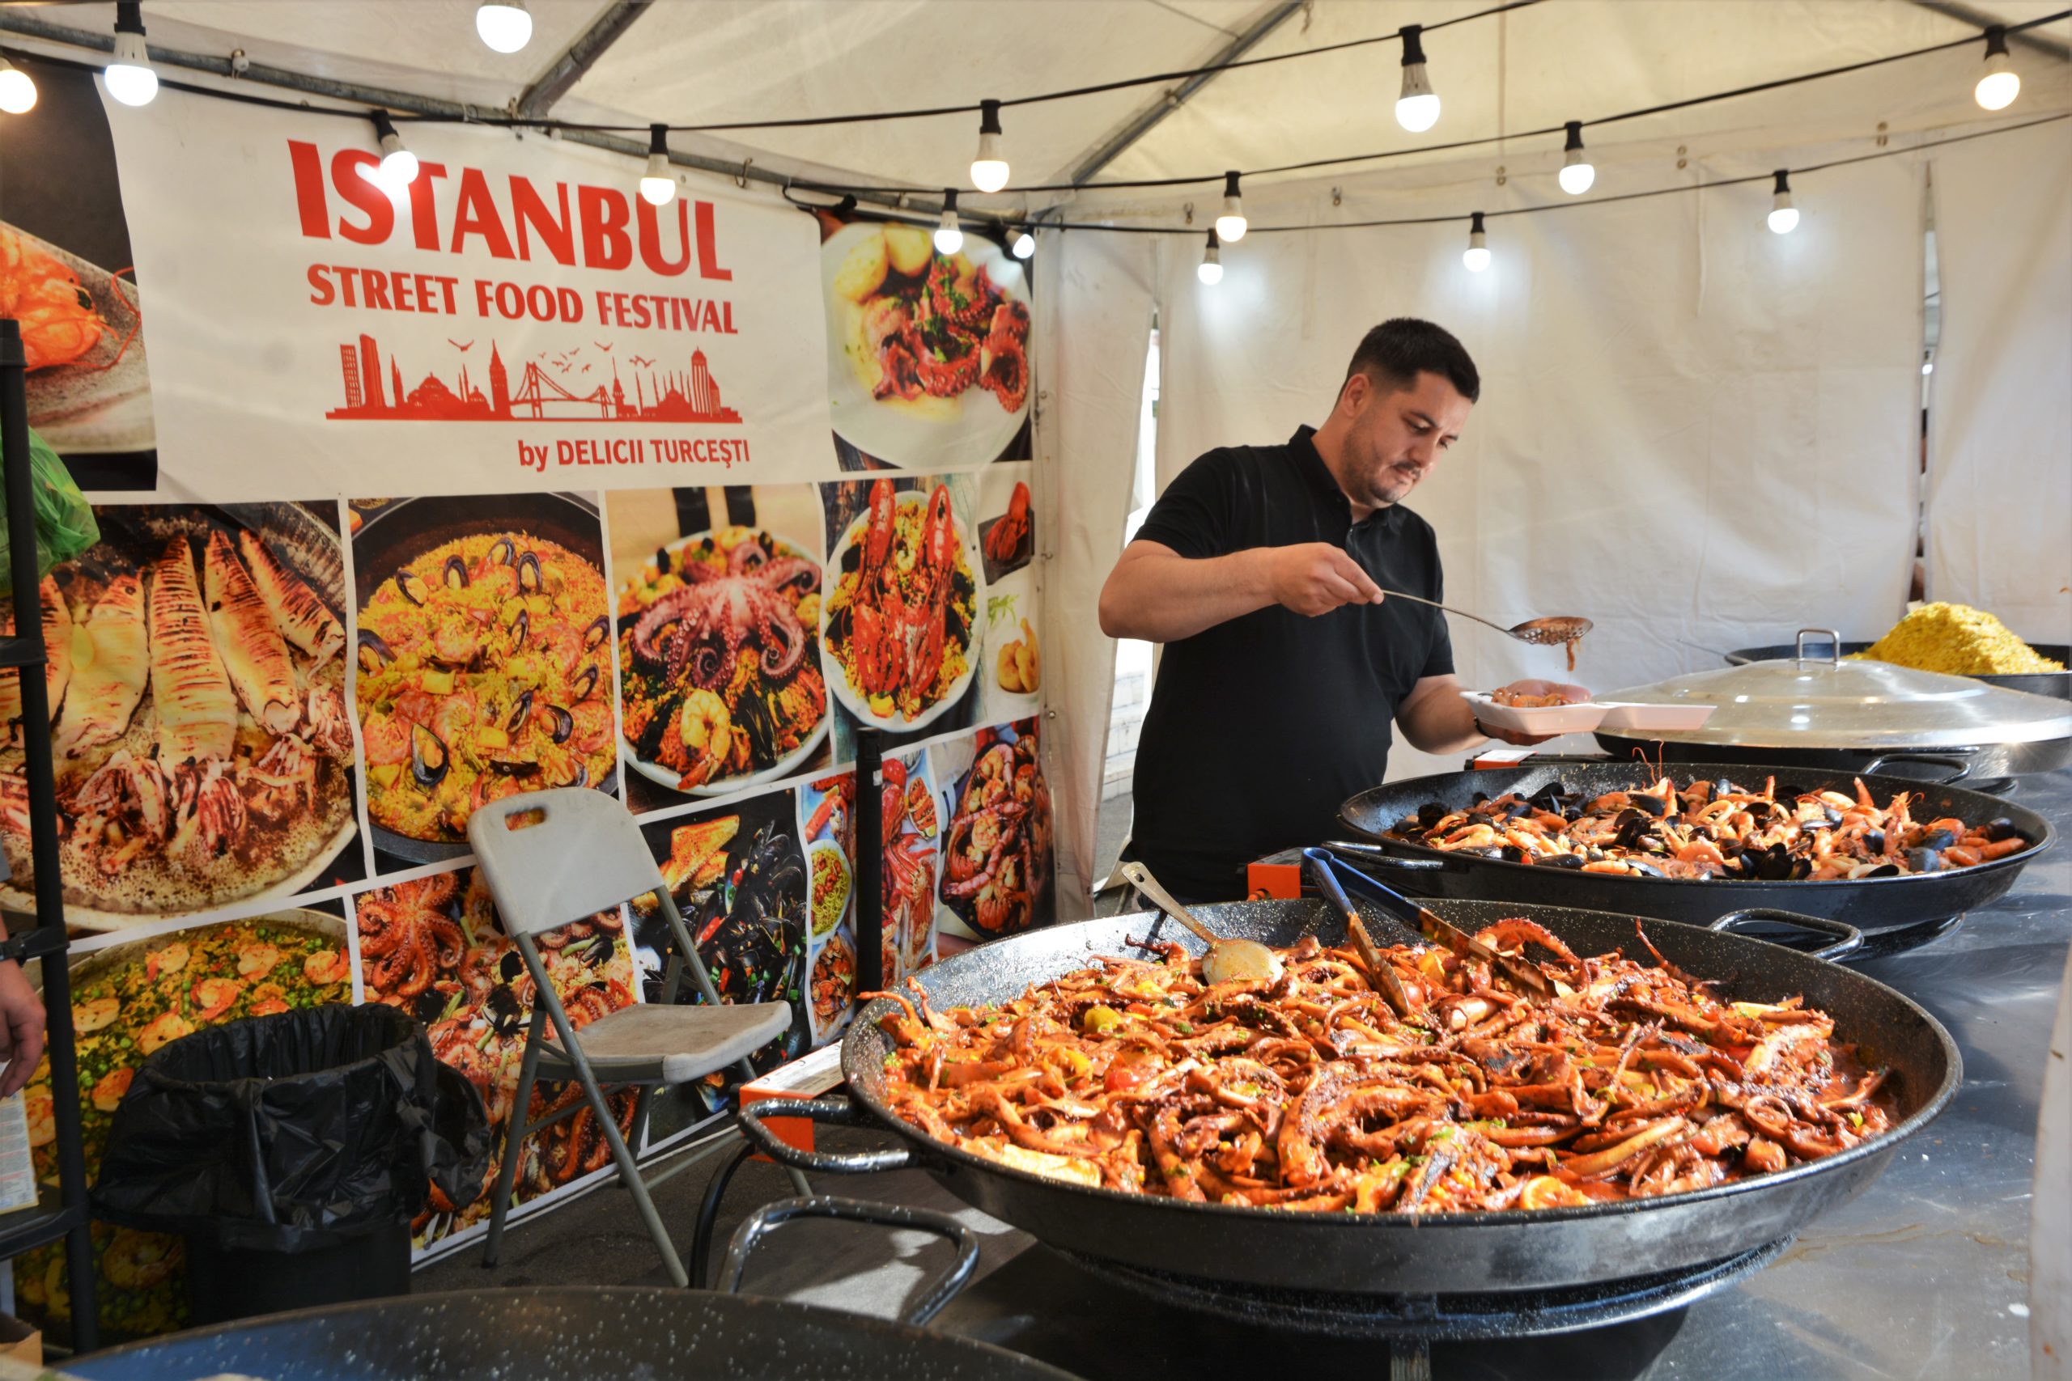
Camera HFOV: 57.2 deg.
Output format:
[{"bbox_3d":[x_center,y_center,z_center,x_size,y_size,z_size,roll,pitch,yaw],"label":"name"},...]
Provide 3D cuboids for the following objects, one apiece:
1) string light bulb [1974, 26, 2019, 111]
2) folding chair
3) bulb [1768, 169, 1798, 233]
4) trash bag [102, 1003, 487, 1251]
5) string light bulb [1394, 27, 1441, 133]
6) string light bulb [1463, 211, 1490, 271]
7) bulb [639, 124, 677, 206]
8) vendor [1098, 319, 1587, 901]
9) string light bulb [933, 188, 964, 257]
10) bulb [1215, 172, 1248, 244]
[{"bbox_3d":[1.504,-0.975,2.976,0.061,0.132,0.061,3,8,33],"label":"string light bulb"},{"bbox_3d":[-0.737,0.627,3.585,0.490,0.860,0.450,1,7,25],"label":"folding chair"},{"bbox_3d":[1.575,-1.027,3.999,0.060,0.133,0.060,3,8,33],"label":"bulb"},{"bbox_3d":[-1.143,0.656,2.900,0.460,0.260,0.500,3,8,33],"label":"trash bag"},{"bbox_3d":[0.524,-0.839,2.607,0.061,0.145,0.061,3,8,33],"label":"string light bulb"},{"bbox_3d":[1.014,-1.035,4.371,0.060,0.135,0.060,3,8,33],"label":"string light bulb"},{"bbox_3d":[-0.675,-0.939,3.393,0.061,0.142,0.061,-2,7,0],"label":"bulb"},{"bbox_3d":[0.417,0.305,2.666,0.600,1.650,0.580,-8,9,-42],"label":"vendor"},{"bbox_3d":[-0.189,-1.009,4.099,0.060,0.138,0.060,-2,7,0],"label":"string light bulb"},{"bbox_3d":[0.383,-0.948,3.727,0.060,0.136,0.060,-2,7,0],"label":"bulb"}]

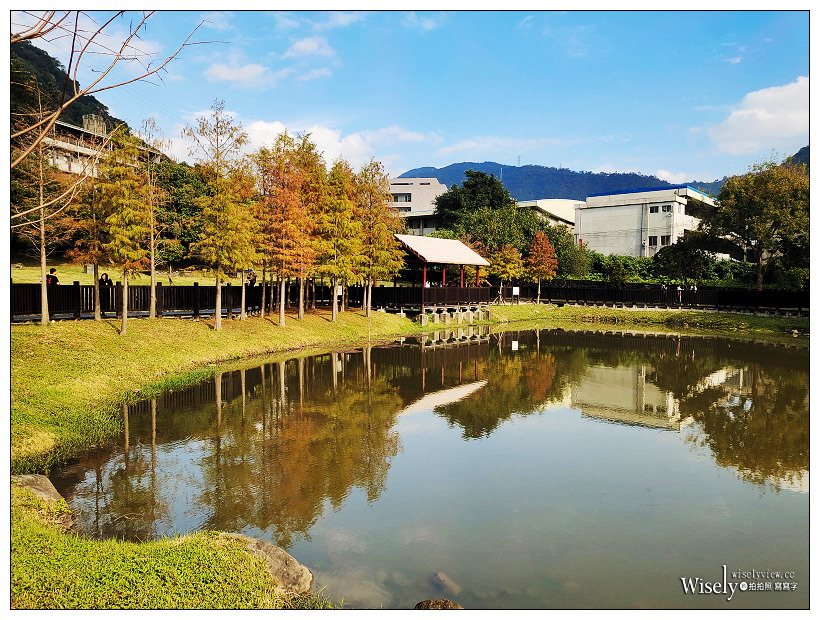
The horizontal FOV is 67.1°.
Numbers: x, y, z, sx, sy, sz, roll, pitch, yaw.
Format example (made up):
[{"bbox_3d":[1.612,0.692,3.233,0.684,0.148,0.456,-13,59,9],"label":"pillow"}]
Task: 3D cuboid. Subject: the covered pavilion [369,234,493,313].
[{"bbox_3d":[1.410,-2.511,42.500,5.100,5.000,7.500,3,3,40],"label":"covered pavilion"}]

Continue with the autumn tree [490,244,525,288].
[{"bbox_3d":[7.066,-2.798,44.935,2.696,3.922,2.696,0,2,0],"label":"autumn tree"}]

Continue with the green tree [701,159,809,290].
[{"bbox_3d":[27.442,-6.635,48.500,9.200,10.600,8.800,1,3,0],"label":"green tree"}]

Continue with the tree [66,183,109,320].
[{"bbox_3d":[-12.089,-2.263,23.300,1.750,5.400,1.750,1,3,0],"label":"tree"}]

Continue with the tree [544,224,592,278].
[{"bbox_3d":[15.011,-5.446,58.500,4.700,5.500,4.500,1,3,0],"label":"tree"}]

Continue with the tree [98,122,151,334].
[{"bbox_3d":[-9.740,-2.686,21.000,1.950,7.100,1.950,1,3,0],"label":"tree"}]

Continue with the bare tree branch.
[{"bbox_3d":[-2.155,-1.585,4.400,1.500,1.150,1.000,1,3,0],"label":"bare tree branch"}]

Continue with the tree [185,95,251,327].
[{"bbox_3d":[-7.215,-3.498,22.902,2.532,8.454,2.532,0,2,0],"label":"tree"}]

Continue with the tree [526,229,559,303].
[{"bbox_3d":[10.152,-3.277,47.421,2.538,5.633,2.538,0,2,0],"label":"tree"}]

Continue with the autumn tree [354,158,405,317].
[{"bbox_3d":[-1.817,-3.932,33.500,3.100,8.600,3.100,1,3,0],"label":"autumn tree"}]

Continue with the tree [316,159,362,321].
[{"bbox_3d":[-3.233,-3.205,28.214,2.107,7.377,2.107,0,2,0],"label":"tree"}]

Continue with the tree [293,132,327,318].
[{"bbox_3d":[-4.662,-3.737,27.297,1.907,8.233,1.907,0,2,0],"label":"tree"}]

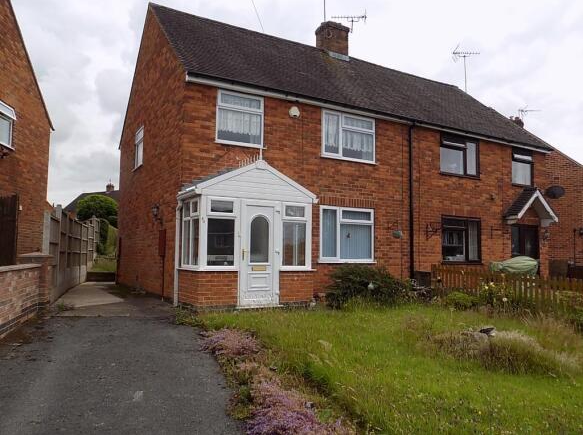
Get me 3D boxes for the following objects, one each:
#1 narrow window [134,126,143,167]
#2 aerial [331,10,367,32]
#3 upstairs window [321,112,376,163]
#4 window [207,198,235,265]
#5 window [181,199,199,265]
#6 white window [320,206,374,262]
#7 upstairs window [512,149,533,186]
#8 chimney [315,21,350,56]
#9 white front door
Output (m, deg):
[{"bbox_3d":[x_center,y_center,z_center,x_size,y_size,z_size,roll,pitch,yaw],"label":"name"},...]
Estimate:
[{"bbox_3d":[-4.277,-1.941,12.887,0.110,1.100,1.070,3,-4,-30],"label":"narrow window"},{"bbox_3d":[2.003,-6.911,15.971,1.220,0.750,0.350,1,-4,1],"label":"aerial"},{"bbox_3d":[1.418,-1.961,11.204,1.610,1.160,0.110,3,-4,-30],"label":"upstairs window"},{"bbox_3d":[-1.296,0.284,8.284,0.570,1.200,0.110,3,-4,-30],"label":"window"},{"bbox_3d":[-1.921,0.293,8.546,0.110,1.250,0.980,3,-4,-30],"label":"window"},{"bbox_3d":[1.376,0.418,11.043,1.630,1.330,0.110,3,-4,-30],"label":"white window"},{"bbox_3d":[7.464,-1.607,14.704,1.090,1.180,0.110,3,-4,-30],"label":"upstairs window"},{"bbox_3d":[1.429,-5.961,15.619,0.920,1.100,0.730,3,-4,-30],"label":"chimney"},{"bbox_3d":[-0.609,0.700,8.659,0.870,1.980,0.110,3,-4,-30],"label":"white front door"}]

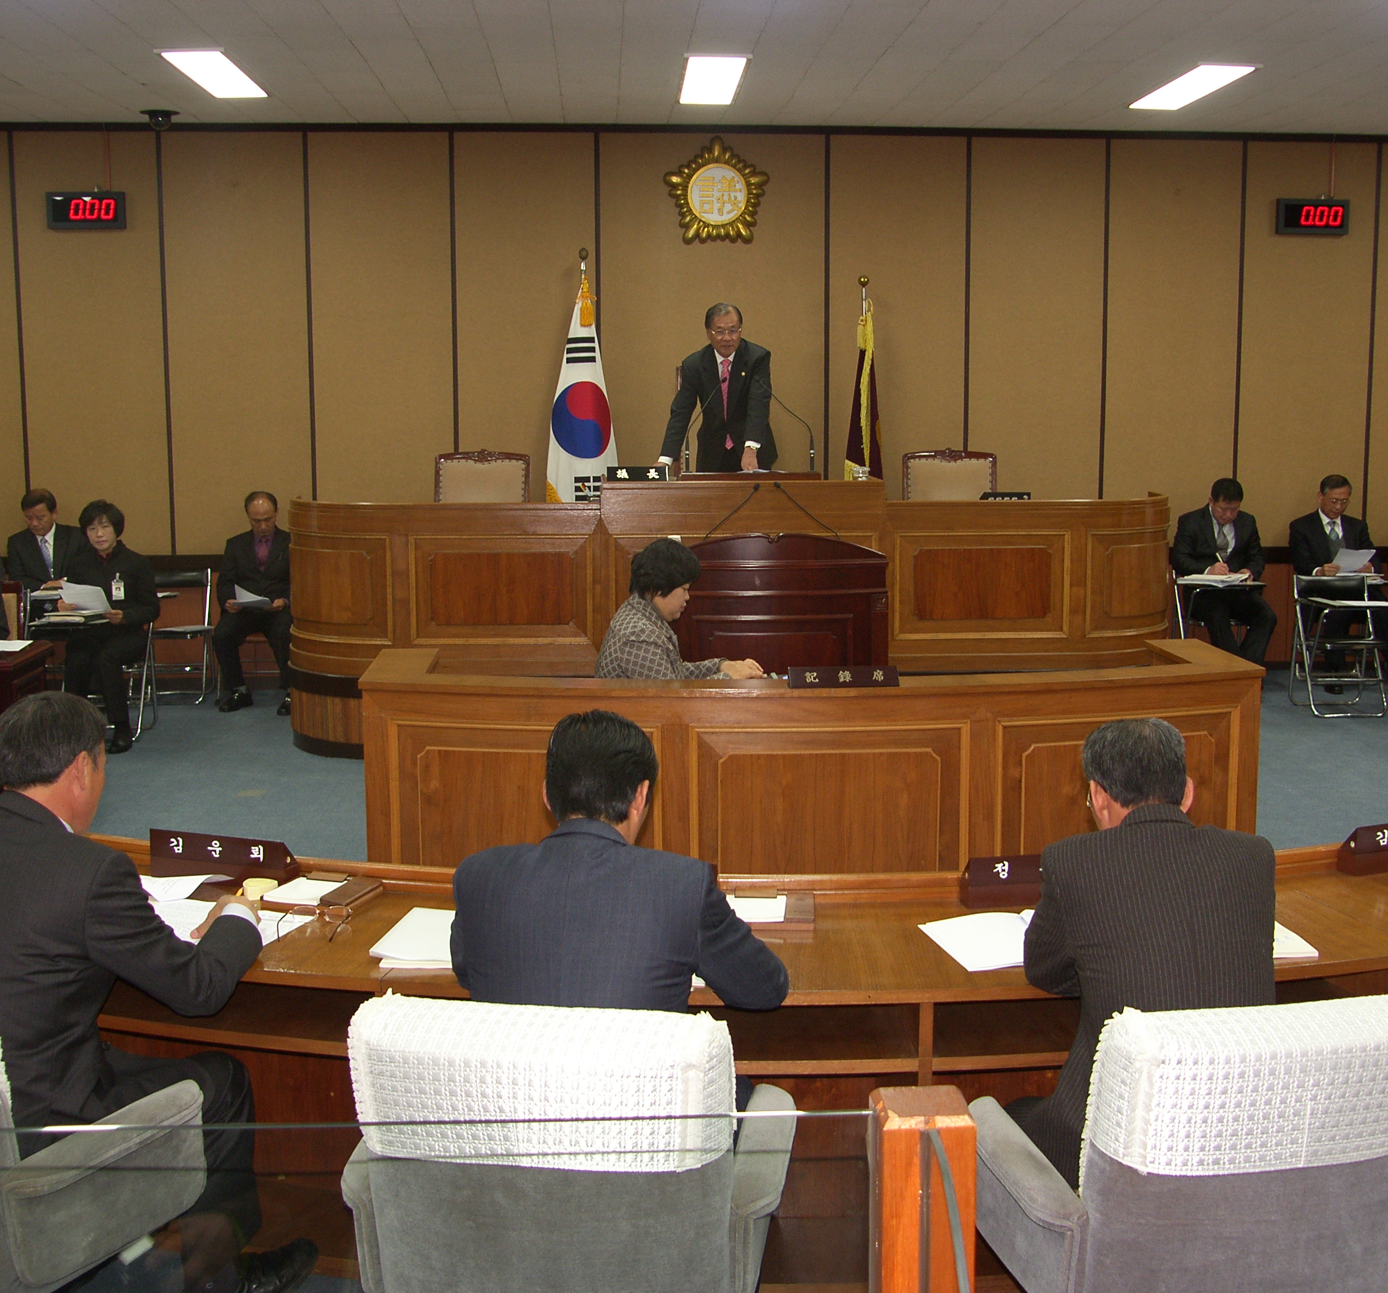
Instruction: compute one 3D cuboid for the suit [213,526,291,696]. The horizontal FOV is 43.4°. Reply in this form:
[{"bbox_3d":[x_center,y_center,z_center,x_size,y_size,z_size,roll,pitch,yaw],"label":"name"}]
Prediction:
[{"bbox_3d":[-2.552,-0.240,10.180,0.530,0.950,0.660,-1,8,-6],"label":"suit"}]

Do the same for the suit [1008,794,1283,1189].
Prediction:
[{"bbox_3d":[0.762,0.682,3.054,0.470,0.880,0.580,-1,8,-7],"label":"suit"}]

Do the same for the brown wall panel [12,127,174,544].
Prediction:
[{"bbox_3d":[-3.724,-1.863,10.807,0.854,2.590,0.050,-1,8,-3],"label":"brown wall panel"}]

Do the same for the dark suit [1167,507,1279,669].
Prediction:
[{"bbox_3d":[3.263,-0.319,10.805,0.620,1.070,0.680,-1,8,-8],"label":"dark suit"}]

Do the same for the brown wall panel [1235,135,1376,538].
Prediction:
[{"bbox_3d":[3.790,-1.851,10.793,0.822,2.475,0.050,-1,8,-3],"label":"brown wall panel"}]

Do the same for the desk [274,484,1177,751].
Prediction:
[{"bbox_3d":[0.239,-0.183,9.169,4.780,1.390,0.850,-1,8,-3],"label":"desk"}]

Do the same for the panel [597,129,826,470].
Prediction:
[{"bbox_3d":[0.122,-1.913,11.095,1.428,2.627,0.050,-1,8,-4],"label":"panel"}]

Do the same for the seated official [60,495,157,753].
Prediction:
[{"bbox_3d":[-3.024,-0.127,9.050,0.530,1.240,0.760,-1,8,-2],"label":"seated official"}]

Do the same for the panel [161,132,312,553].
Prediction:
[{"bbox_3d":[-2.713,-1.789,10.410,0.826,2.475,0.050,-1,8,-3],"label":"panel"}]

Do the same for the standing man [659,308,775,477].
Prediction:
[{"bbox_3d":[0.120,-0.935,8.930,0.600,1.620,0.600,-1,8,-3],"label":"standing man"}]

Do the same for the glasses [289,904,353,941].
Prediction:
[{"bbox_3d":[-0.756,0.551,3.487,0.137,0.040,0.140,0,8,4],"label":"glasses"}]

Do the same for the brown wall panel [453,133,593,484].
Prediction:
[{"bbox_3d":[-1.050,-1.897,11.018,0.875,2.622,0.050,-1,8,-4],"label":"brown wall panel"}]

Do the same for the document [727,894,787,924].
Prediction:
[{"bbox_3d":[0.114,0.515,3.420,0.134,0.012,0.180,1,8,5],"label":"document"}]

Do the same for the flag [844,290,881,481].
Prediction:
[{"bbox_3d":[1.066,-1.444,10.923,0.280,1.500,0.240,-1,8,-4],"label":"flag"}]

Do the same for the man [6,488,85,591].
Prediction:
[{"bbox_3d":[-3.865,-0.296,10.390,0.550,1.290,0.760,-1,8,-3],"label":"man"}]

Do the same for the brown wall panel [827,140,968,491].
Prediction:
[{"bbox_3d":[1.290,-1.908,11.081,0.868,2.590,0.050,-1,8,-3],"label":"brown wall panel"}]

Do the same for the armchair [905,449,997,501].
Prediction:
[{"bbox_3d":[1.472,-0.572,10.000,0.620,1.090,0.660,-1,8,-2],"label":"armchair"}]

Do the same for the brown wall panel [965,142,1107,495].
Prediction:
[{"bbox_3d":[2.182,-1.916,11.130,0.858,2.590,0.050,-1,8,-3],"label":"brown wall panel"}]

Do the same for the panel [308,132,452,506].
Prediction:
[{"bbox_3d":[-1.955,-1.885,10.959,0.873,2.619,0.050,-1,8,-4],"label":"panel"}]

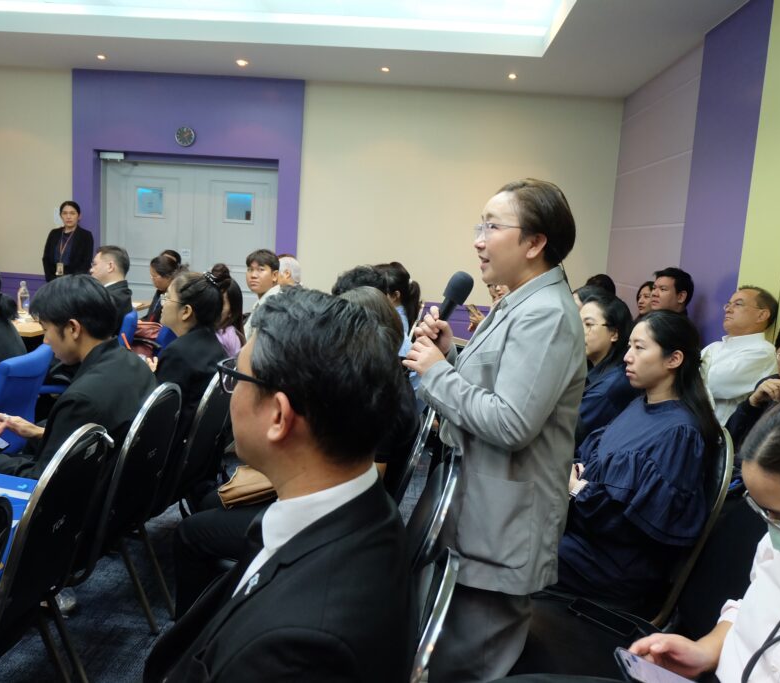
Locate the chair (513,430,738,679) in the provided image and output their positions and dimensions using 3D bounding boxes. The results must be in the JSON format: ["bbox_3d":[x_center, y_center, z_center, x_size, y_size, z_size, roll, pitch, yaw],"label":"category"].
[{"bbox_3d":[0.580,0.738,1.674,0.560,0.930,0.450,4,8,2],"label":"chair"}]

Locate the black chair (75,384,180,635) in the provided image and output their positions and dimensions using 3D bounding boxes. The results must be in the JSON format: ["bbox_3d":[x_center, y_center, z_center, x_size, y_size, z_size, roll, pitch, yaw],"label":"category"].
[{"bbox_3d":[-0.985,0.578,2.152,0.560,0.930,0.450,4,8,2],"label":"black chair"}]

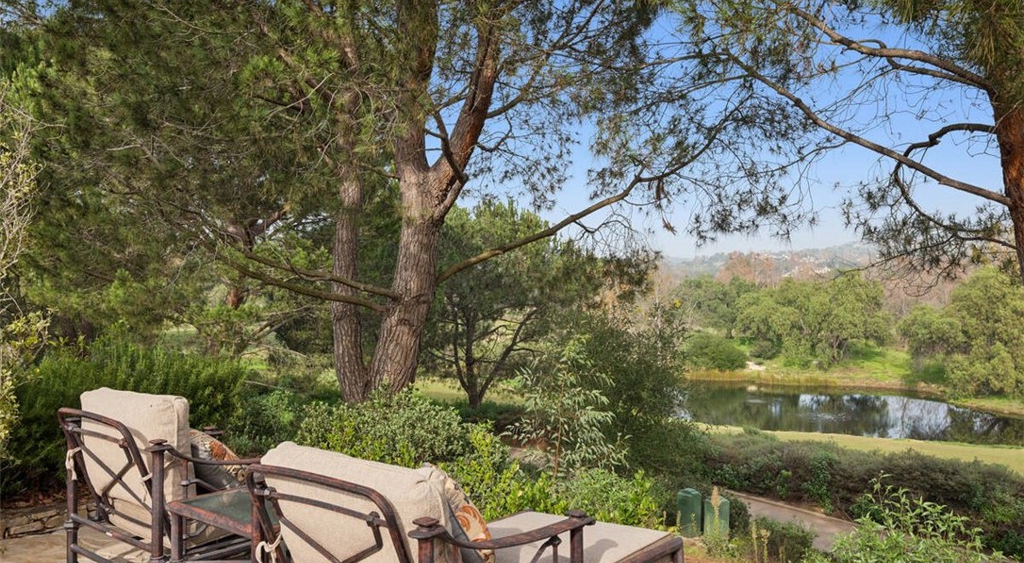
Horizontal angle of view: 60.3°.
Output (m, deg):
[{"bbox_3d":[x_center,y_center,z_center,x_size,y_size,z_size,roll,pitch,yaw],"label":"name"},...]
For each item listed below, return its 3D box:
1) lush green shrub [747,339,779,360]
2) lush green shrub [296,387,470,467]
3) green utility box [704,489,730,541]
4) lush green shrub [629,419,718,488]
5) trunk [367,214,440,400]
[{"bbox_3d":[18.749,5.090,66.000,2.300,1.600,2.100,0,0,0],"label":"lush green shrub"},{"bbox_3d":[-1.239,1.407,8.500,1.650,0.820,1.300,0,0,0],"label":"lush green shrub"},{"bbox_3d":[2.633,3.063,11.300,0.310,0.560,0.310,0,0,13],"label":"green utility box"},{"bbox_3d":[2.564,2.731,14.000,1.400,1.120,1.300,0,0,0],"label":"lush green shrub"},{"bbox_3d":[-1.329,0.282,10.800,0.860,2.200,0.580,0,0,0],"label":"trunk"}]

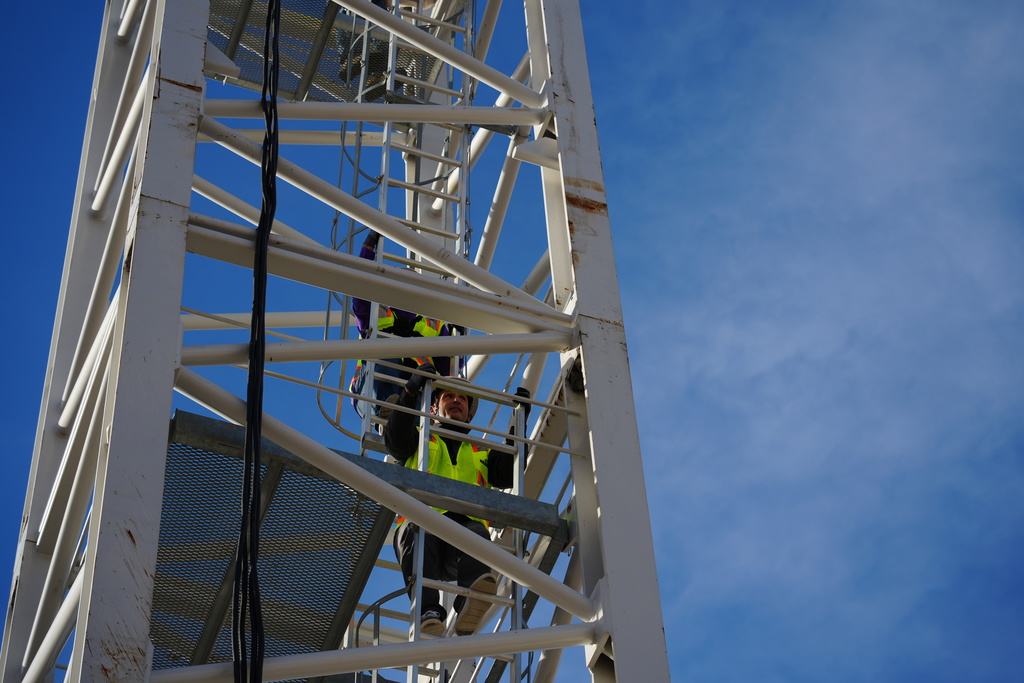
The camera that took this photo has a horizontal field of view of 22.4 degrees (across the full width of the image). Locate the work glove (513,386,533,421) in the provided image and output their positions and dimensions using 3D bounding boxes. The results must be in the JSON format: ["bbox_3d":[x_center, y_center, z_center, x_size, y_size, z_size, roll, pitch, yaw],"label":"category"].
[{"bbox_3d":[0.047,0.279,11.630,0.095,0.170,0.110,15,-56,-14],"label":"work glove"}]

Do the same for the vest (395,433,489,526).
[{"bbox_3d":[-0.293,0.650,11.600,0.460,0.660,0.300,15,-56,-14],"label":"vest"}]

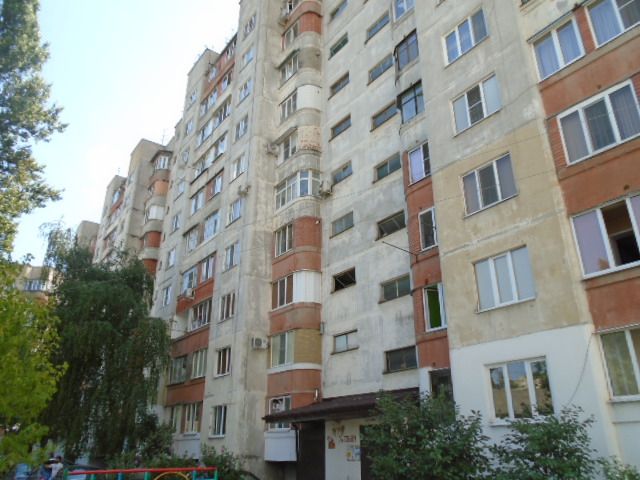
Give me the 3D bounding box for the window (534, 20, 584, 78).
[{"bbox_3d":[6.491,-5.166,13.114,0.150,1.318,1.216,17,-29,-34],"label":"window"}]

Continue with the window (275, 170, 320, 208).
[{"bbox_3d":[-1.303,-2.597,26.653,1.127,1.640,2.665,17,-29,-35],"label":"window"}]

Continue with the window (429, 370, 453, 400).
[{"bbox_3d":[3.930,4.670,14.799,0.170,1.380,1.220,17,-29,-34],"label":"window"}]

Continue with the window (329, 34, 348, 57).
[{"bbox_3d":[1.173,-11.276,28.239,0.154,0.840,1.640,17,-29,-35],"label":"window"}]

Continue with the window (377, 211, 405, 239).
[{"bbox_3d":[3.086,-0.659,20.746,0.170,0.762,1.611,17,-29,-34],"label":"window"}]

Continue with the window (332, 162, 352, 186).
[{"bbox_3d":[1.165,-3.322,24.360,0.160,0.757,1.636,17,-28,-34],"label":"window"}]

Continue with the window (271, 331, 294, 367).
[{"bbox_3d":[-1.832,5.276,23.039,0.170,1.420,1.647,17,-29,-34],"label":"window"}]

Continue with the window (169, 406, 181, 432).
[{"bbox_3d":[-8.231,10.233,27.387,0.150,1.456,1.730,17,-29,-34],"label":"window"}]

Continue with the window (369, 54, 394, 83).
[{"bbox_3d":[3.100,-8.572,24.140,0.170,0.762,1.611,17,-29,-34],"label":"window"}]

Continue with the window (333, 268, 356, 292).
[{"bbox_3d":[1.174,1.875,22.141,0.160,0.768,1.616,17,-28,-34],"label":"window"}]

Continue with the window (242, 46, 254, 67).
[{"bbox_3d":[-4.883,-12.232,32.444,0.170,1.277,1.589,17,-29,-34],"label":"window"}]

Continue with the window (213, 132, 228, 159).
[{"bbox_3d":[-6.709,-6.163,32.420,0.154,1.384,1.896,17,-29,-35],"label":"window"}]

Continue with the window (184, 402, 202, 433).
[{"bbox_3d":[-6.682,9.338,25.296,0.170,1.477,2.068,17,-29,-34],"label":"window"}]

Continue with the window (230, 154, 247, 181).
[{"bbox_3d":[-4.825,-4.263,28.940,0.150,1.393,1.678,17,-29,-34],"label":"window"}]

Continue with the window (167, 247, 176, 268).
[{"bbox_3d":[-10.636,1.362,34.541,0.154,1.312,1.179,17,-29,-35],"label":"window"}]

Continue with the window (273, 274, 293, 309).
[{"bbox_3d":[-1.854,2.553,23.601,0.170,1.450,1.850,17,-29,-34],"label":"window"}]

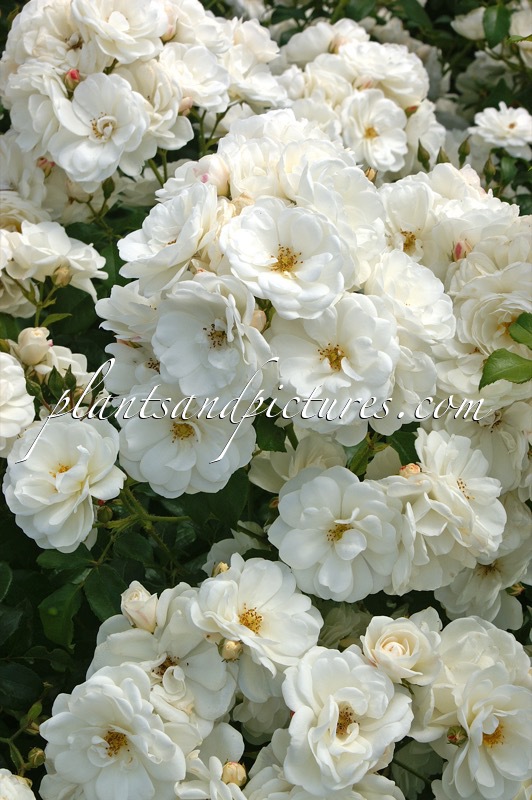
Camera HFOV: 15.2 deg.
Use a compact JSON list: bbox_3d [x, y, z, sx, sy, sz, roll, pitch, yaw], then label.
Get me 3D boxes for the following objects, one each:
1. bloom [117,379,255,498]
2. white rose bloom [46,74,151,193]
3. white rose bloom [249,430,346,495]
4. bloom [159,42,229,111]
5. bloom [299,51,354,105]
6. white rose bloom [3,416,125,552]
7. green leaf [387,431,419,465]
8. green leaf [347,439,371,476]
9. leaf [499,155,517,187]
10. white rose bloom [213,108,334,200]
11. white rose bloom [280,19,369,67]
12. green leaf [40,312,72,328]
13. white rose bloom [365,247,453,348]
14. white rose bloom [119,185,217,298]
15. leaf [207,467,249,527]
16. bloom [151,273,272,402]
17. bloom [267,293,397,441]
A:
[{"bbox_3d":[-0.044,0.018,1.090,0.074,0.072,0.040,0,-6,0],"label":"bloom"},{"bbox_3d":[-0.117,-0.188,1.400,0.072,0.082,0.045,0,-12,0],"label":"white rose bloom"},{"bbox_3d":[0.021,0.041,1.220,0.062,0.050,0.050,4,54,7],"label":"white rose bloom"},{"bbox_3d":[-0.052,-0.234,1.450,0.054,0.043,0.052,-11,67,-21],"label":"bloom"},{"bbox_3d":[0.040,-0.213,1.330,0.040,0.034,0.039,0,56,0],"label":"bloom"},{"bbox_3d":[-0.111,0.046,1.090,0.067,0.072,0.043,0,-17,6],"label":"white rose bloom"},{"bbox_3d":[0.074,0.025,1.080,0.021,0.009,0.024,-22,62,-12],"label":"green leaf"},{"bbox_3d":[0.054,0.034,1.170,0.013,0.010,0.025,23,74,7],"label":"green leaf"},{"bbox_3d":[0.155,-0.147,1.280,0.013,0.008,0.023,3,69,1],"label":"leaf"},{"bbox_3d":[0.006,-0.160,1.310,0.078,0.055,0.062,0,60,0],"label":"white rose bloom"},{"bbox_3d":[0.047,-0.283,1.600,0.070,0.045,0.062,0,32,0],"label":"white rose bloom"},{"bbox_3d":[-0.131,-0.050,1.250,0.021,0.004,0.009,-23,37,-2],"label":"green leaf"},{"bbox_3d":[0.088,-0.062,1.230,0.060,0.048,0.065,-18,73,-33],"label":"white rose bloom"},{"bbox_3d":[-0.057,-0.095,1.180,0.068,0.040,0.066,-51,45,0],"label":"white rose bloom"},{"bbox_3d":[-0.024,0.058,1.220,0.029,0.042,0.012,7,-17,2],"label":"leaf"},{"bbox_3d":[-0.029,-0.033,1.060,0.066,0.069,0.042,0,3,-18],"label":"bloom"},{"bbox_3d":[0.036,-0.018,1.060,0.071,0.075,0.042,0,-9,-2],"label":"bloom"}]

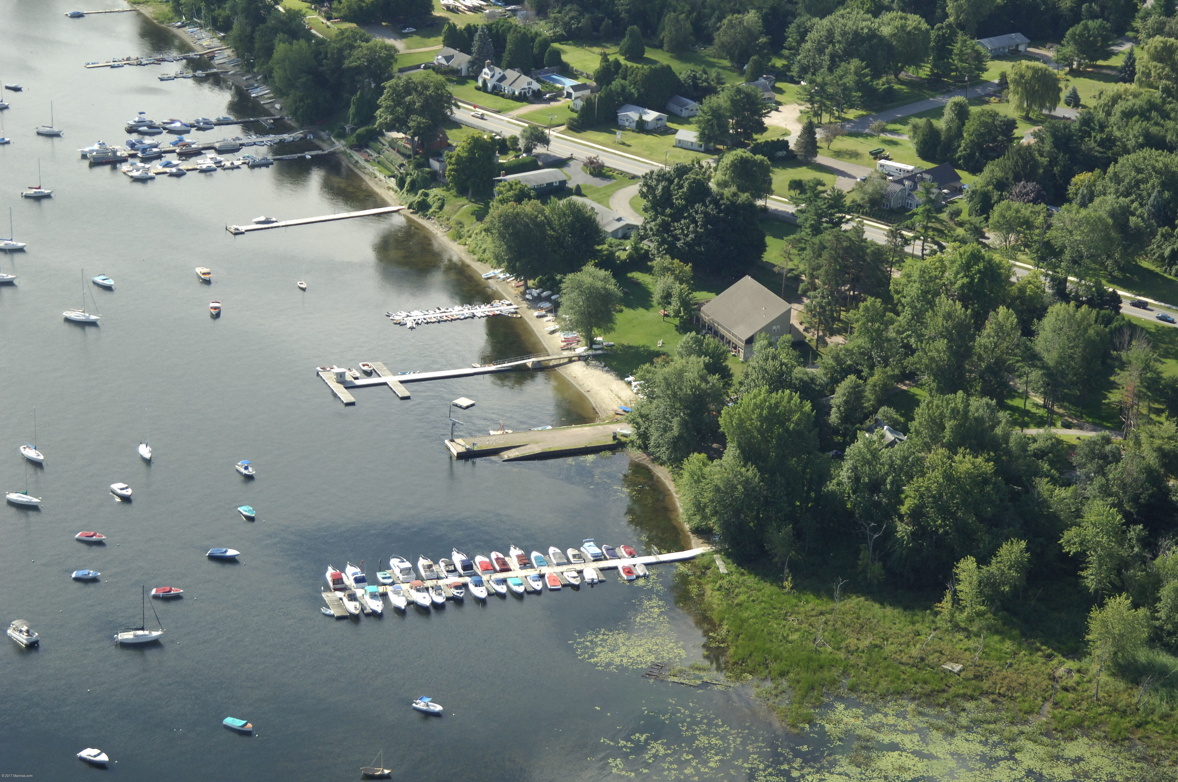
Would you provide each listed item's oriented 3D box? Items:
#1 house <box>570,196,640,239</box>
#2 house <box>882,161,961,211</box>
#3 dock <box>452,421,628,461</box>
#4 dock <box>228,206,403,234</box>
[{"bbox_3d":[2.780,-49.770,813.750,10.690,4.330,28.380,-12,26,-31],"label":"house"},{"bbox_3d":[91.640,-55.510,771.050,14.200,6.370,28.700,19,27,37],"label":"house"},{"bbox_3d":[-9.939,11.650,626.808,41.370,1.580,12.610,-7,24,-21],"label":"dock"},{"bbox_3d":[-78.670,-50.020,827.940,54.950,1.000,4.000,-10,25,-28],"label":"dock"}]

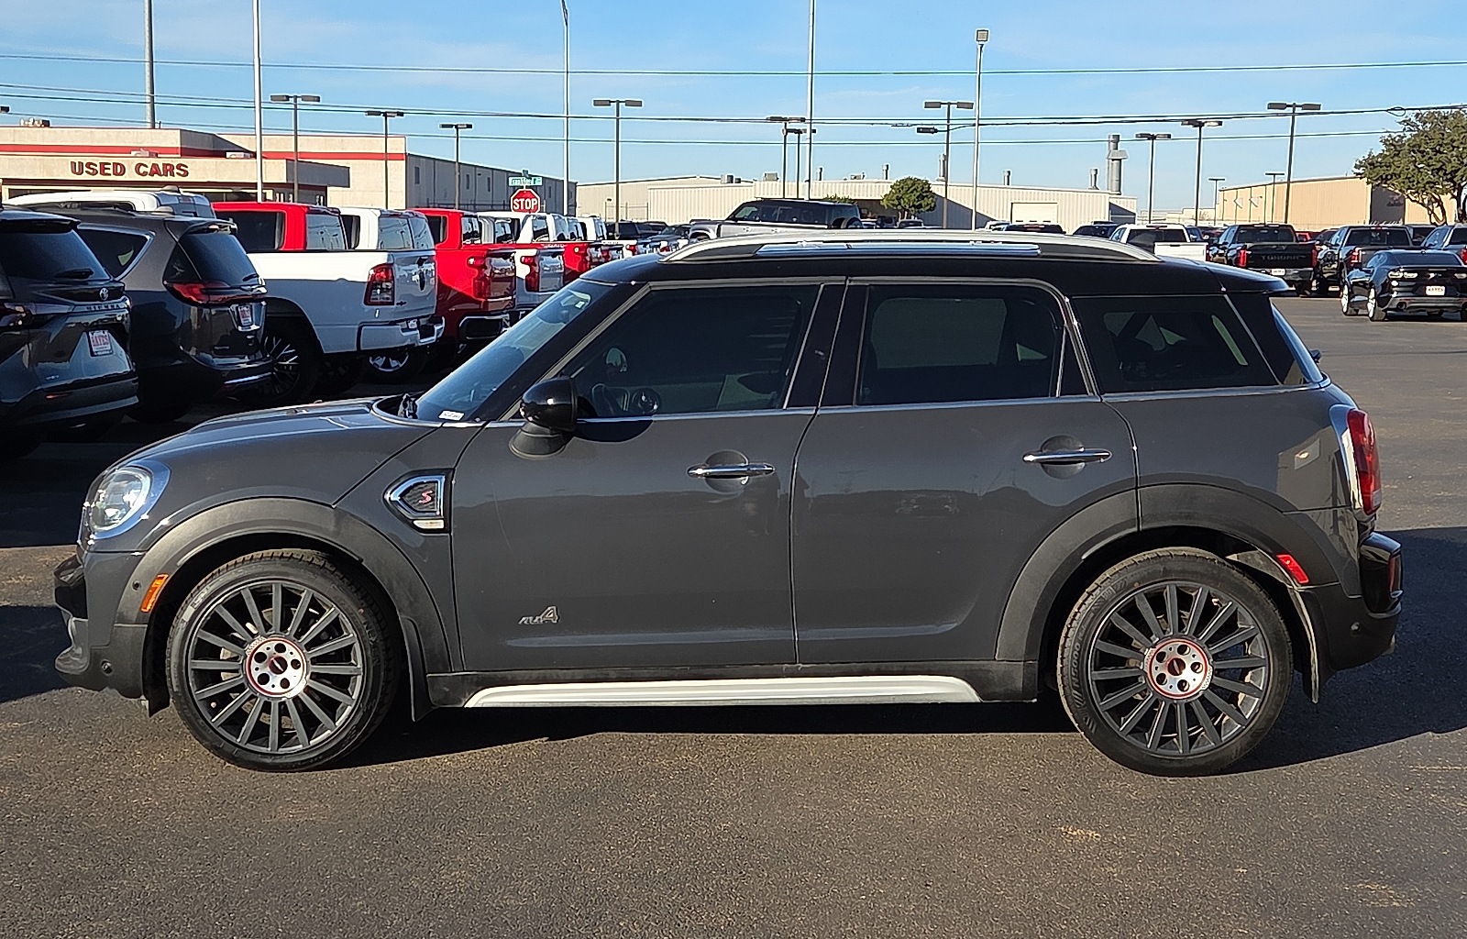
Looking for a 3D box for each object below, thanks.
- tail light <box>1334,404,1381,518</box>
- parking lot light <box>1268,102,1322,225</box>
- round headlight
[{"bbox_3d":[1.855,-0.028,6.049,0.190,0.315,0.220,0,7,1],"label":"tail light"},{"bbox_3d":[20.658,-10.230,75.377,1.950,6.580,0.550,0,7,0],"label":"parking lot light"},{"bbox_3d":[-1.871,0.096,6.229,0.220,0.220,0.240,-1,7,-7],"label":"round headlight"}]

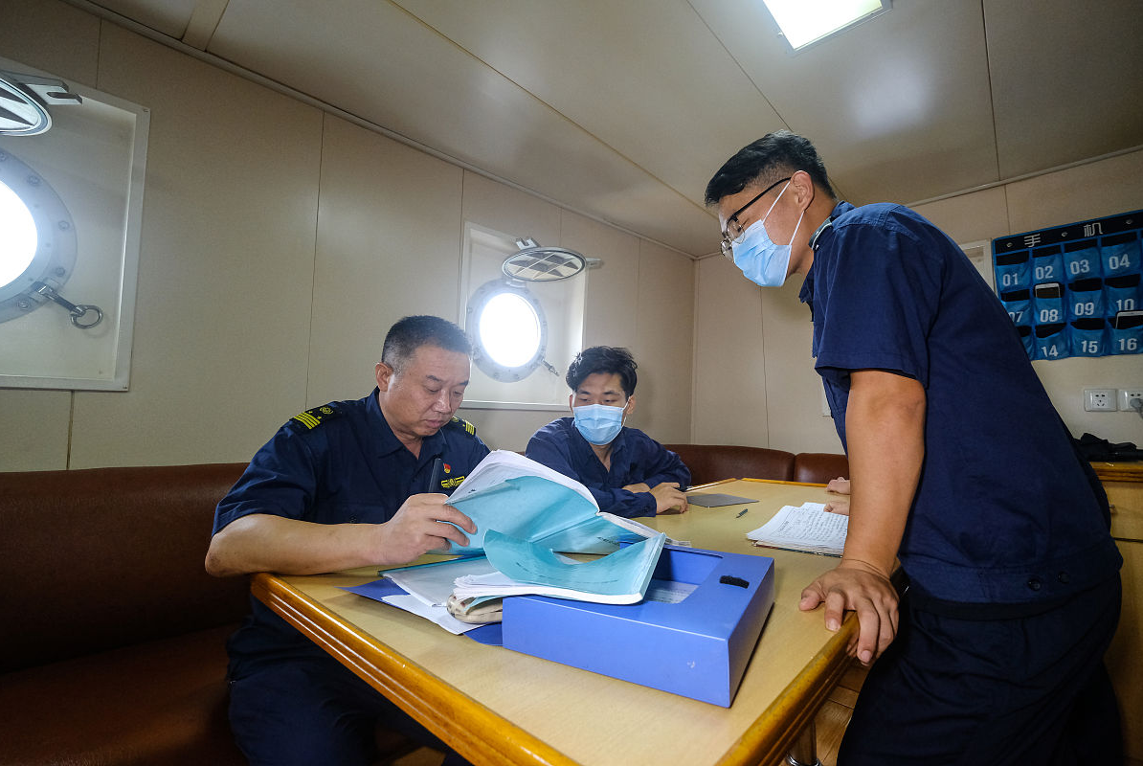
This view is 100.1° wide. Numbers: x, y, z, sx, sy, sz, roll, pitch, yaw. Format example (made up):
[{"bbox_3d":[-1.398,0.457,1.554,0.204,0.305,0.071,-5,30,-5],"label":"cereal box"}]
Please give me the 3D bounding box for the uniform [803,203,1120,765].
[{"bbox_3d":[0.622,0.349,0.764,0.410,1.180,0.480,-5,-6,43],"label":"uniform"}]

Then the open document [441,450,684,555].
[{"bbox_3d":[-0.006,0.207,0.833,0.395,0.180,0.275,-3,-5,27],"label":"open document"}]

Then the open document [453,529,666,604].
[{"bbox_3d":[0.006,0.199,0.648,0.215,0.075,0.285,-2,-5,16],"label":"open document"}]

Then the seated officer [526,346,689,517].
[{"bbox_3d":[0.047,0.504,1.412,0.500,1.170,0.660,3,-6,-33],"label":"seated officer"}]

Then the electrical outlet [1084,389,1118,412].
[{"bbox_3d":[2.102,0.071,1.901,0.086,0.086,0.012,-5,-6,43],"label":"electrical outlet"}]

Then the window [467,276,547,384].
[{"bbox_3d":[-0.269,-0.223,2.008,0.060,0.435,0.435,-5,-6,43],"label":"window"}]

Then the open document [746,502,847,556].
[{"bbox_3d":[0.536,0.297,0.971,0.230,0.030,0.360,-5,-6,43],"label":"open document"}]

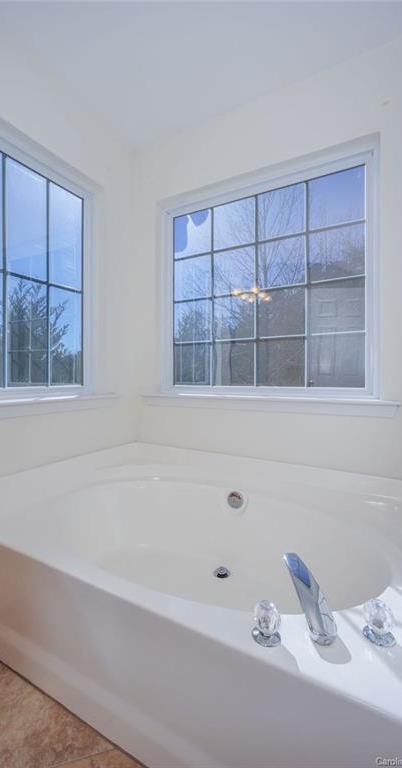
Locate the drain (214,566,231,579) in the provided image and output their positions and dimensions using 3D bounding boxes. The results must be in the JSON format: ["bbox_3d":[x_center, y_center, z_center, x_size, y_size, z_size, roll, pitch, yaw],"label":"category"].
[{"bbox_3d":[0.095,0.840,1.423,0.075,0.025,0.075,0,1,0],"label":"drain"}]

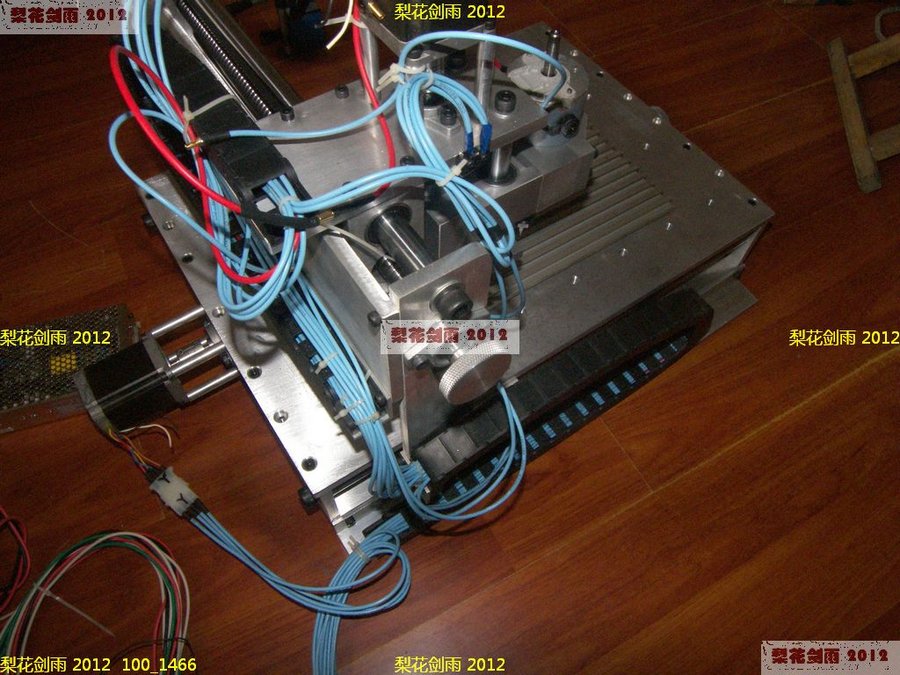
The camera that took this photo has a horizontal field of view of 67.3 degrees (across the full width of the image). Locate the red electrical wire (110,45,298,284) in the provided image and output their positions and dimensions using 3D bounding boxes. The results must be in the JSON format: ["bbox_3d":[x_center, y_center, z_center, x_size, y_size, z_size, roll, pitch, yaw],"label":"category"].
[{"bbox_3d":[-0.135,-0.101,0.368,0.062,0.115,0.128,-29,63,-18],"label":"red electrical wire"}]

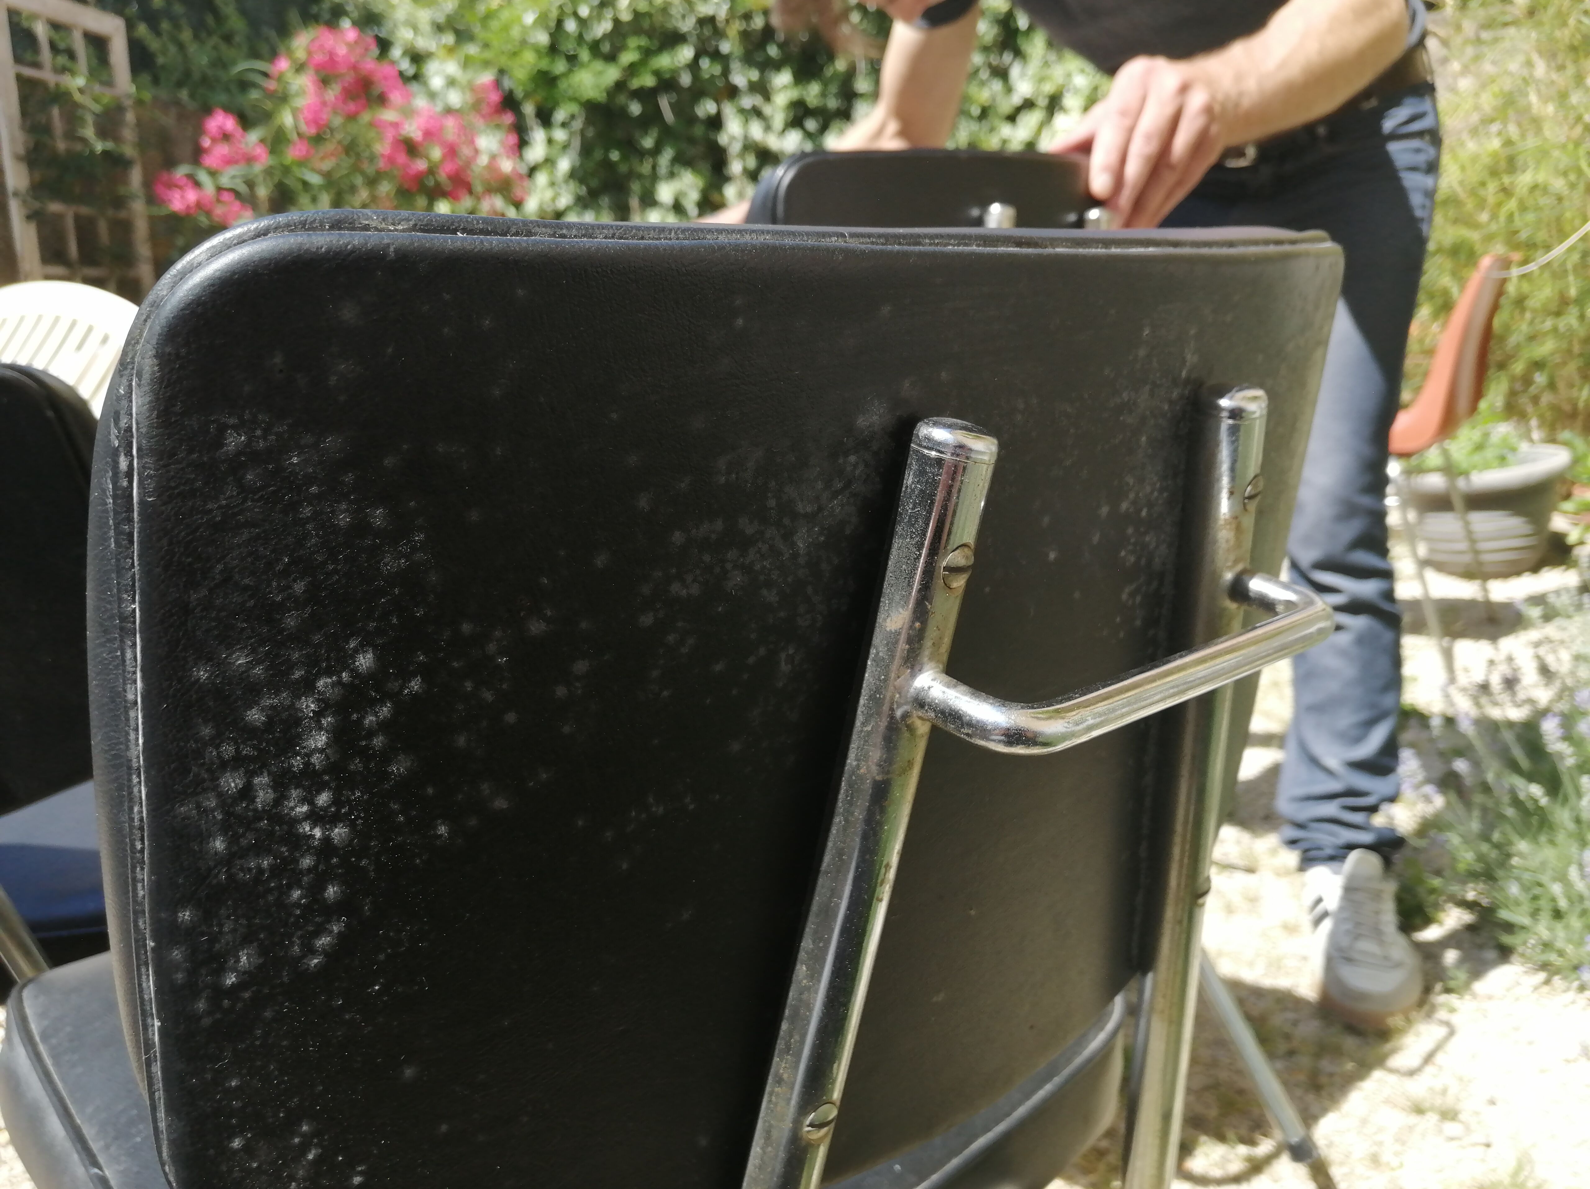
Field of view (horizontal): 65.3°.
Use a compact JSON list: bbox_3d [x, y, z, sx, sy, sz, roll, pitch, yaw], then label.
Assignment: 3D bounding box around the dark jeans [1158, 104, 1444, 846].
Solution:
[{"bbox_3d":[0.540,-0.137,1.516,0.450,0.930,0.340,11,19,35],"label":"dark jeans"}]

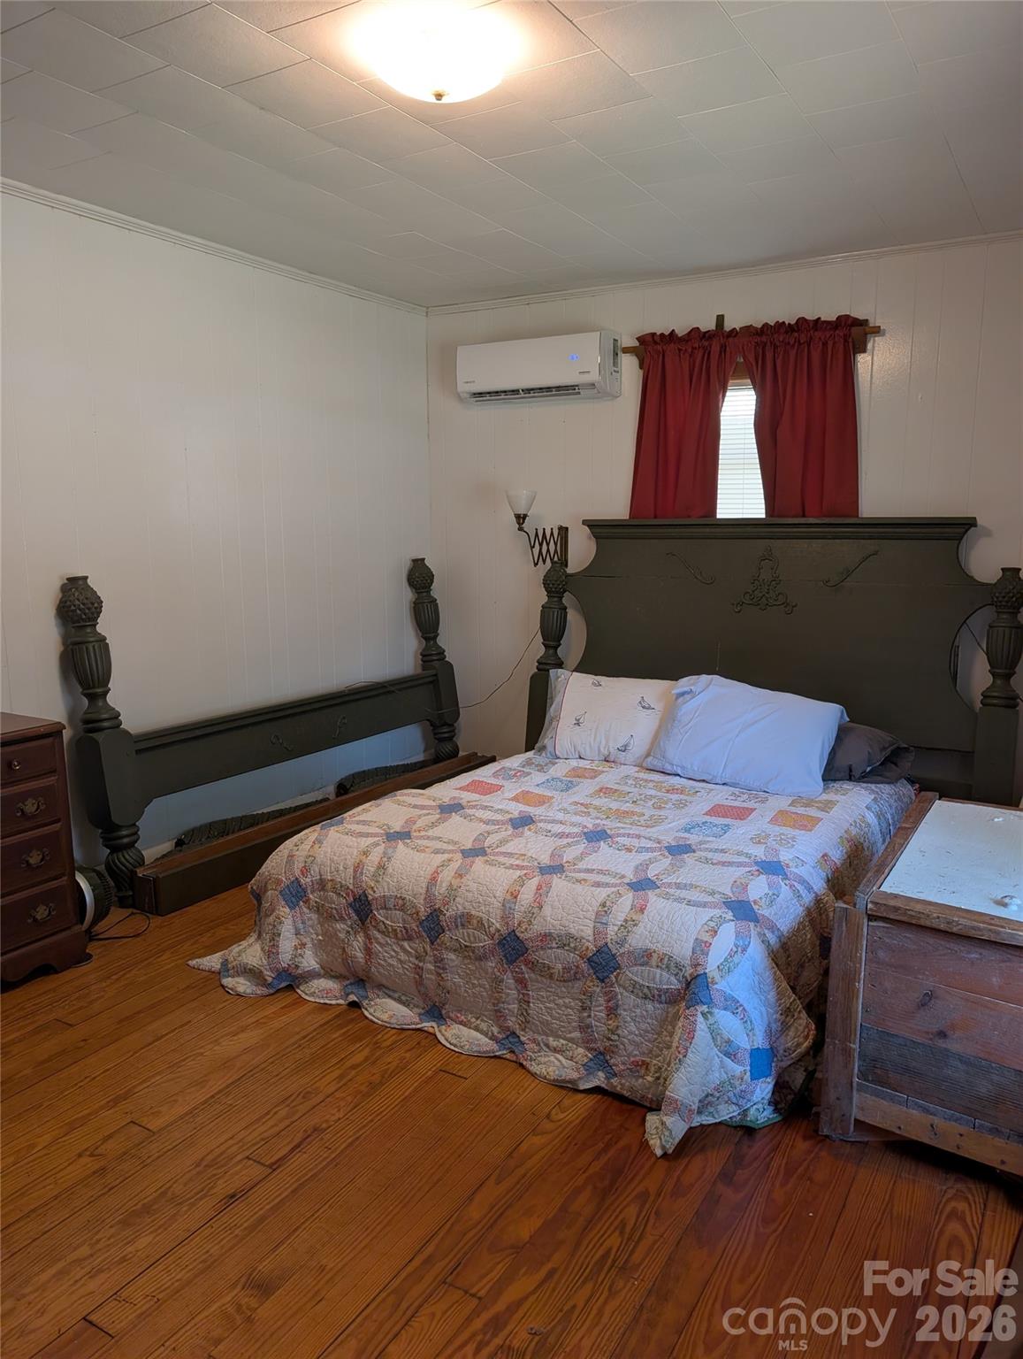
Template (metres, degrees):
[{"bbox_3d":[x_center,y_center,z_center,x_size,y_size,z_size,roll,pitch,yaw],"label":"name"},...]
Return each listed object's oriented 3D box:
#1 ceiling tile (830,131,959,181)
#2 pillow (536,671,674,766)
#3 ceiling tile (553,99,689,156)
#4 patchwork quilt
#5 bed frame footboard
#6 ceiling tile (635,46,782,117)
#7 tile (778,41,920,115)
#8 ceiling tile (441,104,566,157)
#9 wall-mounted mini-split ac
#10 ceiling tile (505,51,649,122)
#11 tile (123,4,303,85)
[{"bbox_3d":[1.151,-1.580,2.850,0.305,0.016,0.305,6,12,30],"label":"ceiling tile"},{"bbox_3d":[0.478,0.162,4.195,0.640,0.430,0.160,5,-32,31],"label":"pillow"},{"bbox_3d":[0.314,-1.546,2.644,0.305,0.016,0.305,6,12,30],"label":"ceiling tile"},{"bbox_3d":[0.315,0.656,3.306,1.850,0.440,1.980,5,10,31],"label":"patchwork quilt"},{"bbox_3d":[-0.933,0.082,4.204,0.140,1.178,2.124,-3,7,33],"label":"bed frame footboard"},{"bbox_3d":[0.496,-1.493,2.353,0.300,0.020,0.300,6,12,31],"label":"ceiling tile"},{"bbox_3d":[0.838,-1.490,2.335,0.305,0.016,0.305,6,12,30],"label":"tile"},{"bbox_3d":[-0.025,-1.551,2.665,0.300,0.020,0.300,6,12,31],"label":"ceiling tile"},{"bbox_3d":[0.126,-1.491,4.544,0.790,0.275,0.205,5,10,31],"label":"wall-mounted mini-split ac"},{"bbox_3d":[0.158,-1.501,2.387,0.305,0.016,0.305,6,12,30],"label":"ceiling tile"},{"bbox_3d":[-0.679,-1.466,2.180,0.305,0.016,0.305,6,12,30],"label":"tile"}]

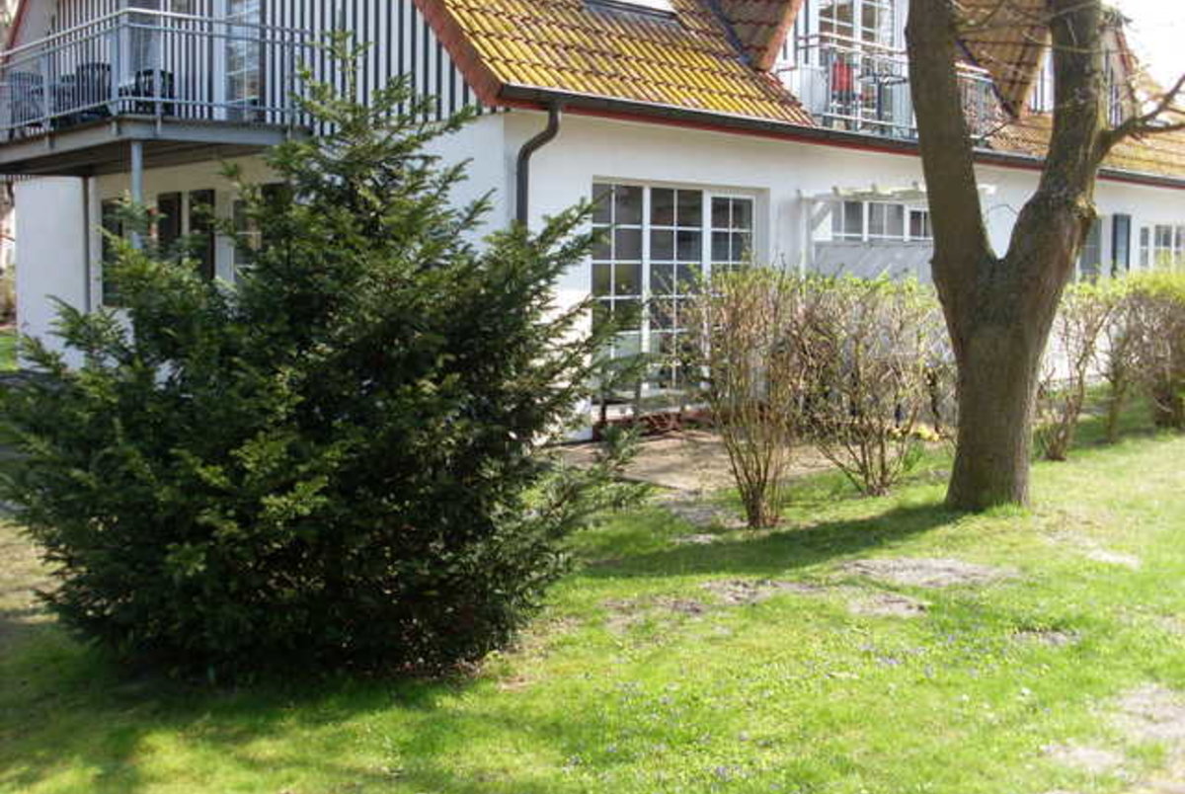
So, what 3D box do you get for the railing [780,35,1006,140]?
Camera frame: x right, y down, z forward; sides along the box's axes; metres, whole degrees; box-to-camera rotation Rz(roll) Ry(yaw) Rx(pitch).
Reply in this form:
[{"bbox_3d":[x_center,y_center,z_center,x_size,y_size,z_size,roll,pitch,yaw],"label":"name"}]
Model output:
[{"bbox_3d":[3.366,-3.325,14.640,3.600,1.000,0.700,-5,8,-44],"label":"railing"}]

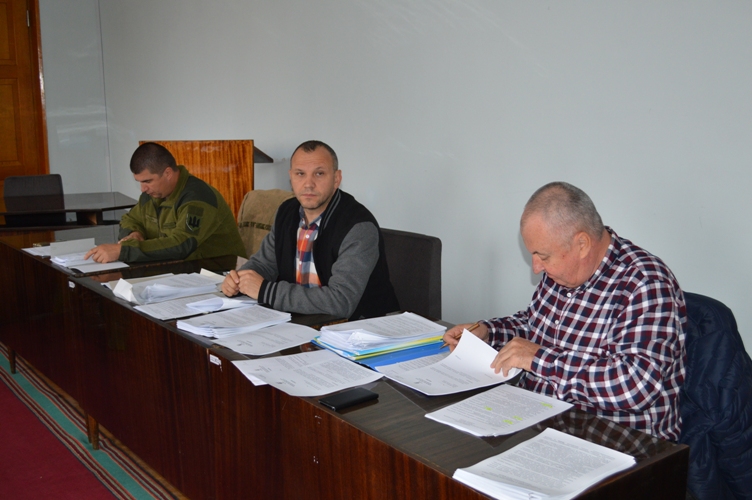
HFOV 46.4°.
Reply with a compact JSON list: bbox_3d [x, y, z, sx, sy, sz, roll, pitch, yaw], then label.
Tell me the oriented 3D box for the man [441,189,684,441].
[{"bbox_3d":[0.490,0.452,2.277,0.640,1.260,0.610,-4,12,-21],"label":"man"}]

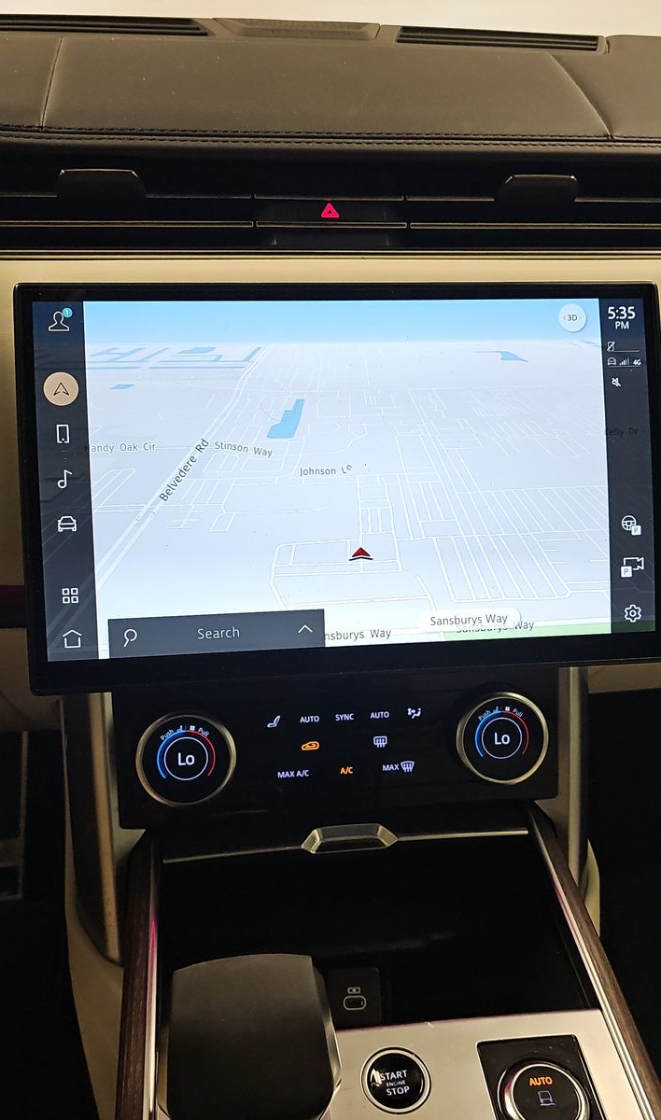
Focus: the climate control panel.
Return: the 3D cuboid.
[{"bbox_3d":[0.008,0.099,0.545,0.243,0.078,0.036,-2,8,-7],"label":"climate control panel"}]

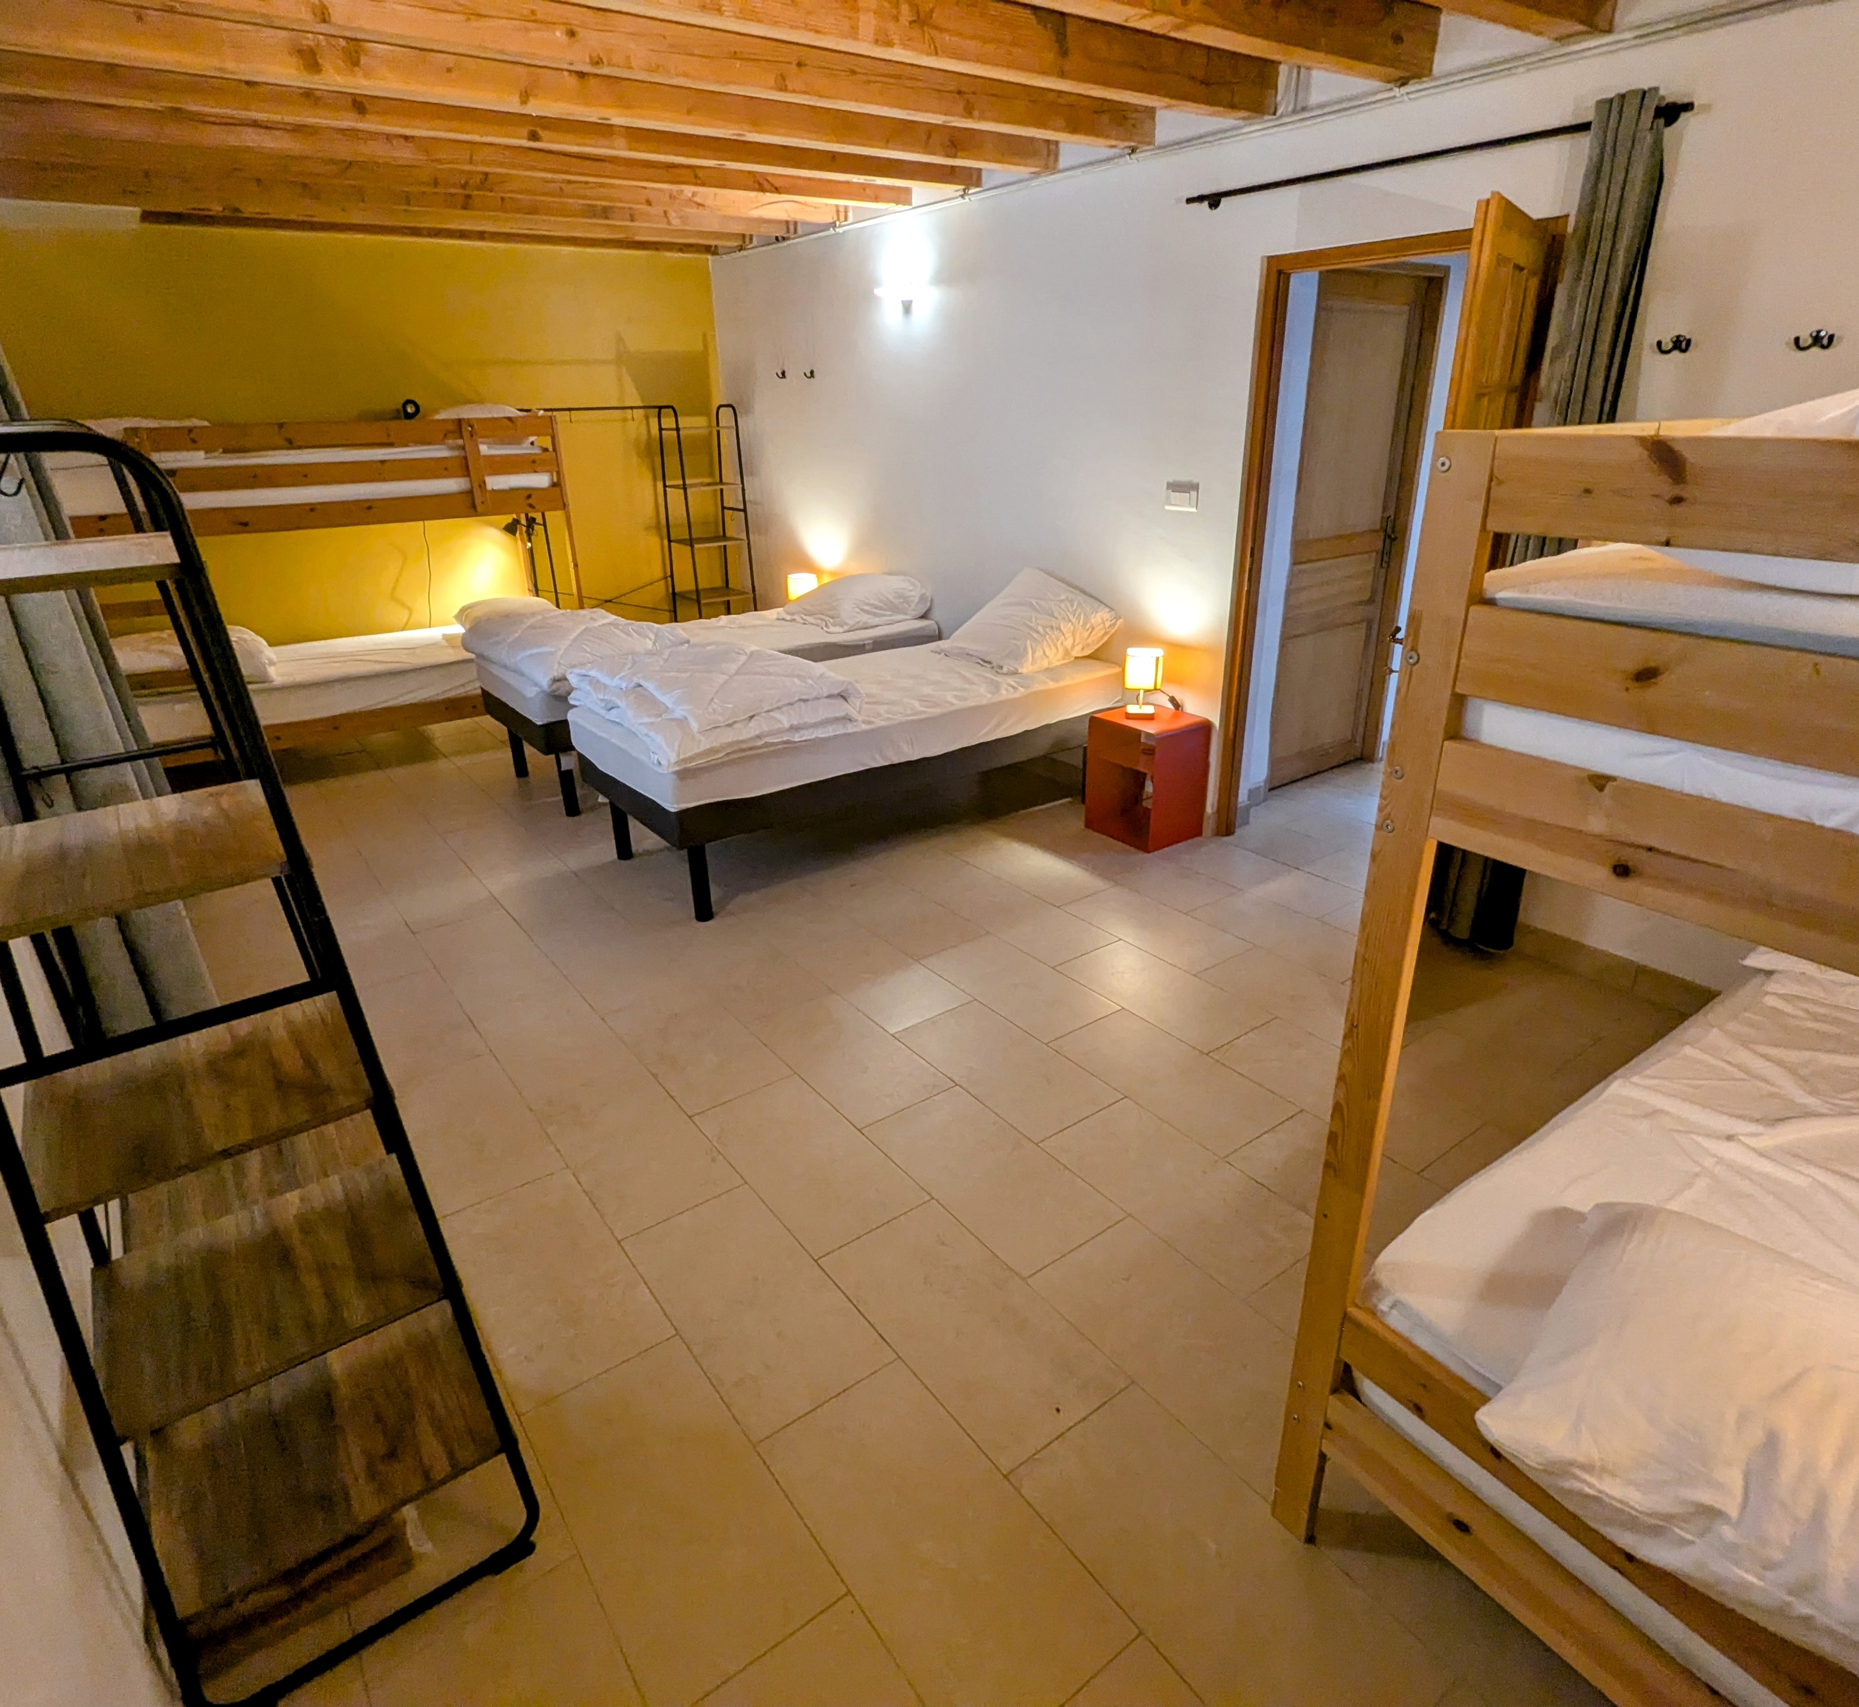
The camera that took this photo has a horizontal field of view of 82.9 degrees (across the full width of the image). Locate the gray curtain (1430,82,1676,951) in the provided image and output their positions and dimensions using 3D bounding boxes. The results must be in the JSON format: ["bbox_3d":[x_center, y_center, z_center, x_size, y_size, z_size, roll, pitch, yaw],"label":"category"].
[{"bbox_3d":[1.678,-0.738,2.880,0.130,2.230,0.240,-18,28,-33],"label":"gray curtain"}]

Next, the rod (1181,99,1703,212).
[{"bbox_3d":[1.315,-1.939,2.954,0.080,0.050,1.460,-18,28,-33],"label":"rod"}]

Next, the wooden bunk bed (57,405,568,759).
[{"bbox_3d":[-2.886,-1.270,5.174,2.050,1.580,0.950,-18,28,-33],"label":"wooden bunk bed"}]

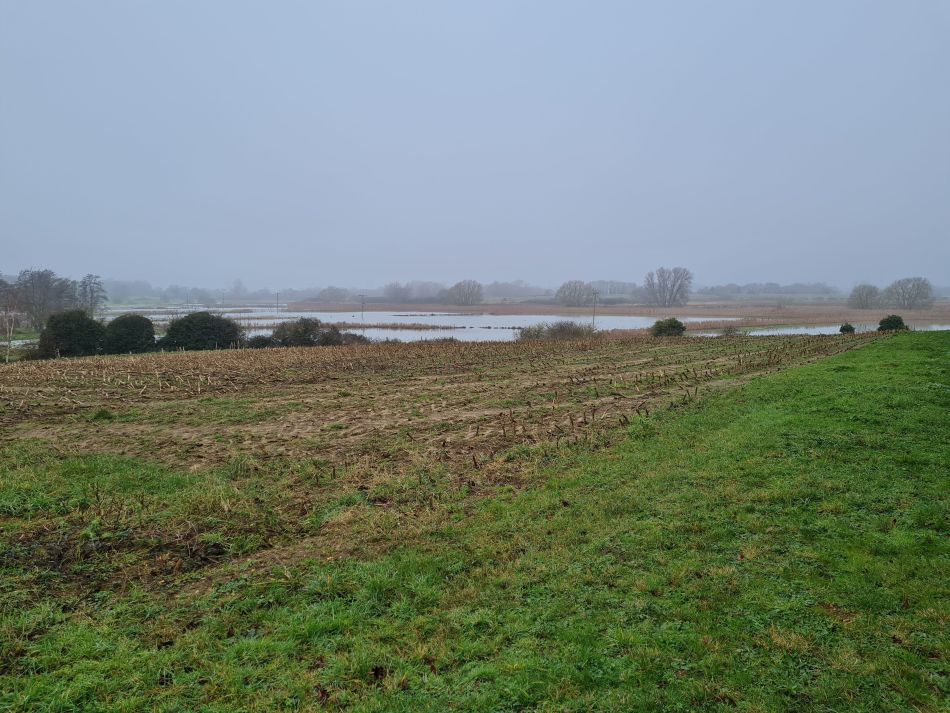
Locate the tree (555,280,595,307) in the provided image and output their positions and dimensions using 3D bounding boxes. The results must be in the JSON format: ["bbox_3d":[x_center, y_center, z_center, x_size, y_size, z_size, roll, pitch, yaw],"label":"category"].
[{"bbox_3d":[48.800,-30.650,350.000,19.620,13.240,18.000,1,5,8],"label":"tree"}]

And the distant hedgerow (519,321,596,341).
[{"bbox_3d":[10.400,-3.090,90.000,9.640,2.900,4.500,0,5,0],"label":"distant hedgerow"}]

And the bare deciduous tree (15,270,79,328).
[{"bbox_3d":[-90.270,-11.980,150.000,13.030,13.030,12.000,-3,6,-31],"label":"bare deciduous tree"}]

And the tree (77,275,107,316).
[{"bbox_3d":[-88.660,-13.060,165.000,6.940,11.790,7.000,-3,6,-28],"label":"tree"}]

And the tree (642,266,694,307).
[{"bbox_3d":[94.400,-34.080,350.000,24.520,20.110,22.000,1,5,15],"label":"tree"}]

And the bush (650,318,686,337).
[{"bbox_3d":[20.330,-2.990,75.000,3.780,2.000,3.400,1,5,15],"label":"bush"}]

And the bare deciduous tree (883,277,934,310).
[{"bbox_3d":[191.330,-27.810,315.000,22.950,15.010,20.000,3,6,31],"label":"bare deciduous tree"}]

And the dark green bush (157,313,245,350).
[{"bbox_3d":[-26.150,-2.290,68.000,8.000,3.810,5.000,0,5,0],"label":"dark green bush"}]

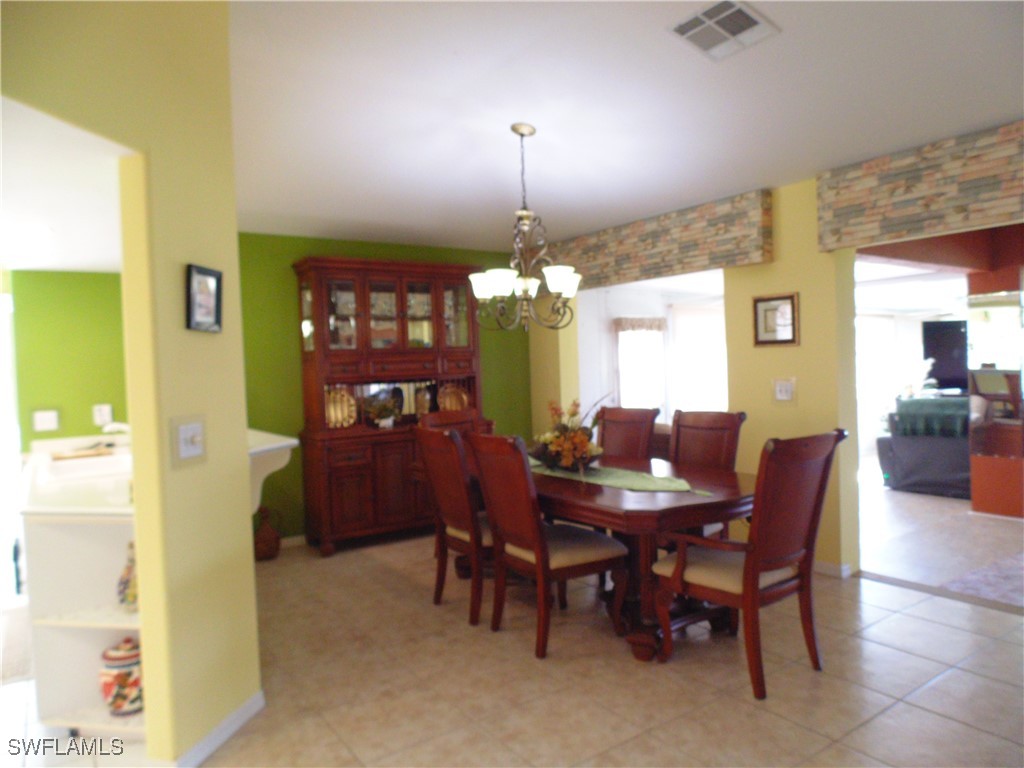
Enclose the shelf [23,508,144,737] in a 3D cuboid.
[{"bbox_3d":[-1.479,0.906,2.539,0.584,0.911,0.345,-2,2,10],"label":"shelf"}]

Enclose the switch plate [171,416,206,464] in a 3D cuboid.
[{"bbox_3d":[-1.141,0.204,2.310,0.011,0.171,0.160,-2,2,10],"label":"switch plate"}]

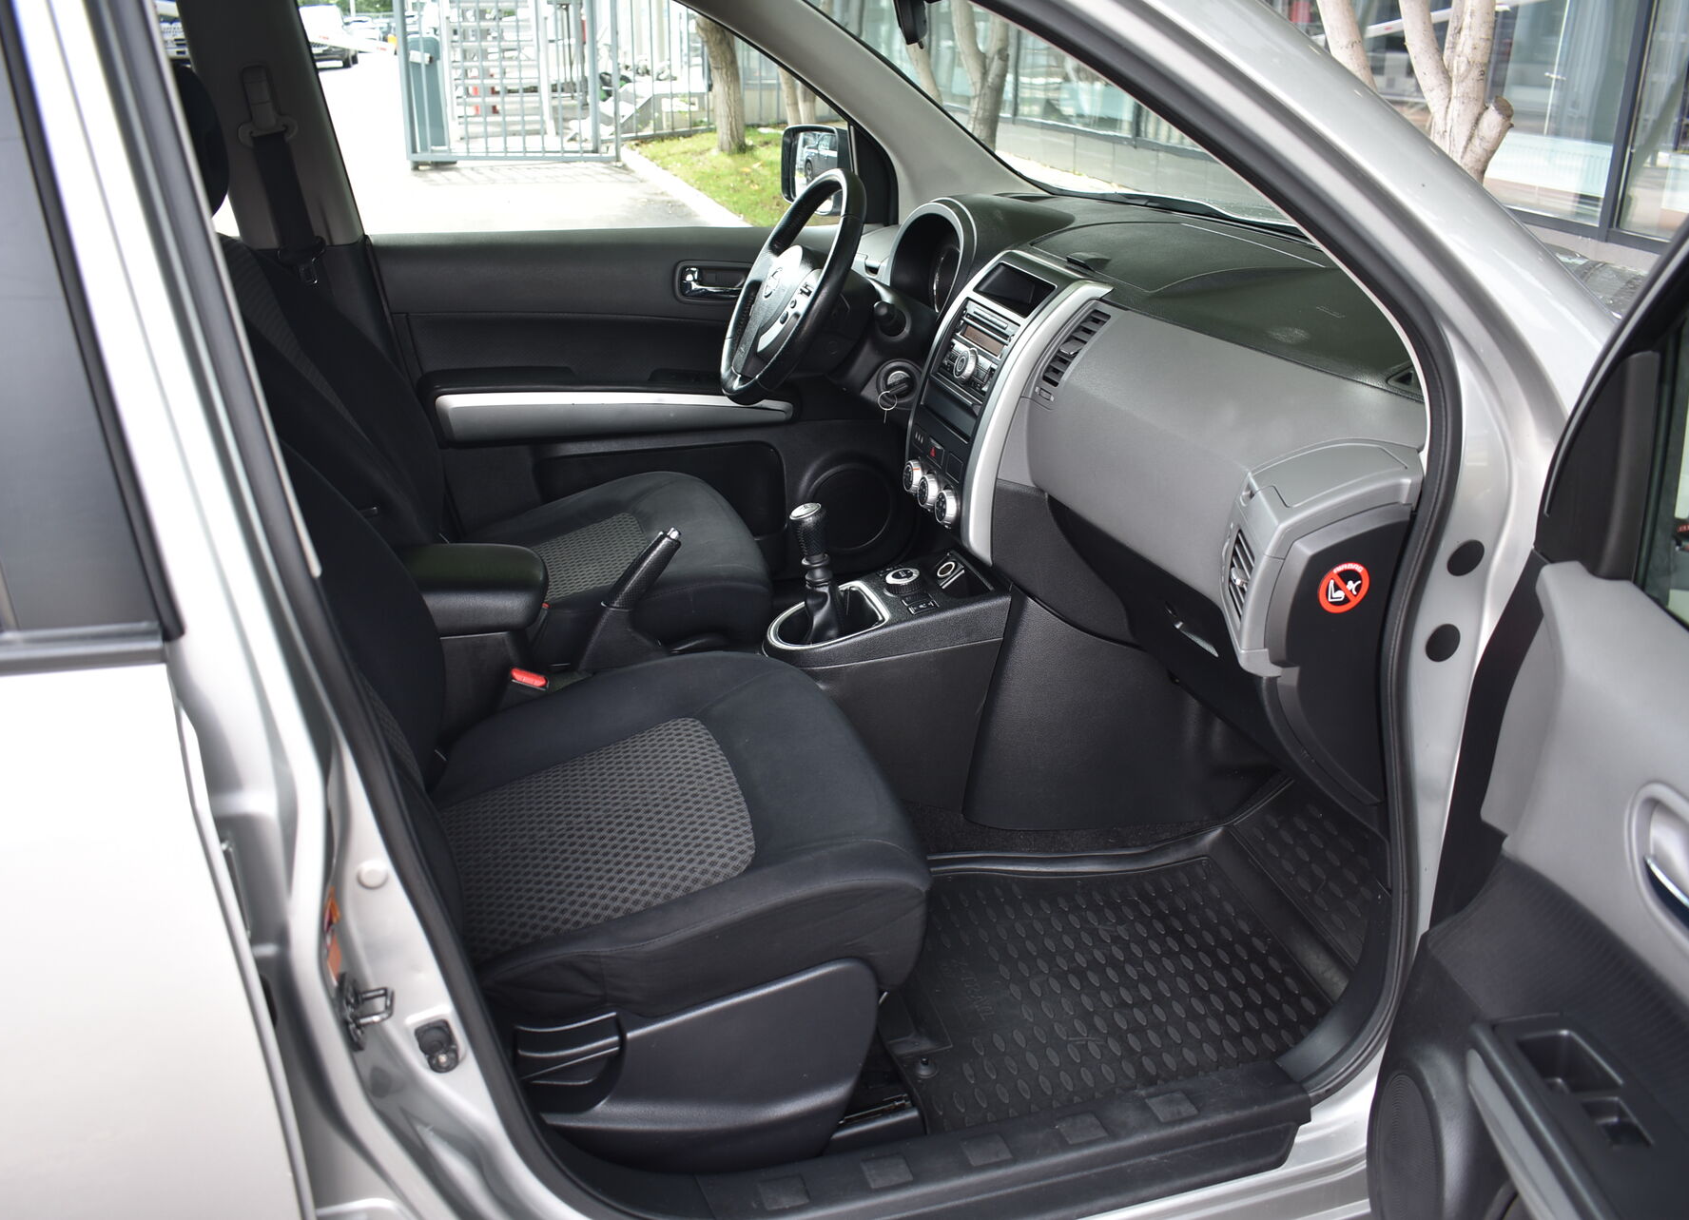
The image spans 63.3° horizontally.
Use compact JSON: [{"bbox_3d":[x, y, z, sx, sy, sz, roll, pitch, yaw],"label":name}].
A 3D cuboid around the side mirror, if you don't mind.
[{"bbox_3d":[-0.052,-0.818,2.541,0.090,0.158,0.205,-7,24,-15],"label":"side mirror"}]

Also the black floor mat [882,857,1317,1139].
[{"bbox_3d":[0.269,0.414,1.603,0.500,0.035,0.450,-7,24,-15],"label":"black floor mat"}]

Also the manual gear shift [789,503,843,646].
[{"bbox_3d":[-0.038,-0.047,1.783,0.062,0.197,0.066,-7,24,-15],"label":"manual gear shift"}]

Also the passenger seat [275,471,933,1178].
[{"bbox_3d":[-0.343,0.008,1.263,0.800,0.980,0.530,-7,24,-15],"label":"passenger seat"}]

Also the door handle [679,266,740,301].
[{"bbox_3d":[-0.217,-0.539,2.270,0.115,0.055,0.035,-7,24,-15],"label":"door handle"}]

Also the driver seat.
[{"bbox_3d":[-0.533,-0.283,1.933,0.820,0.980,0.520,-7,24,-15],"label":"driver seat"}]

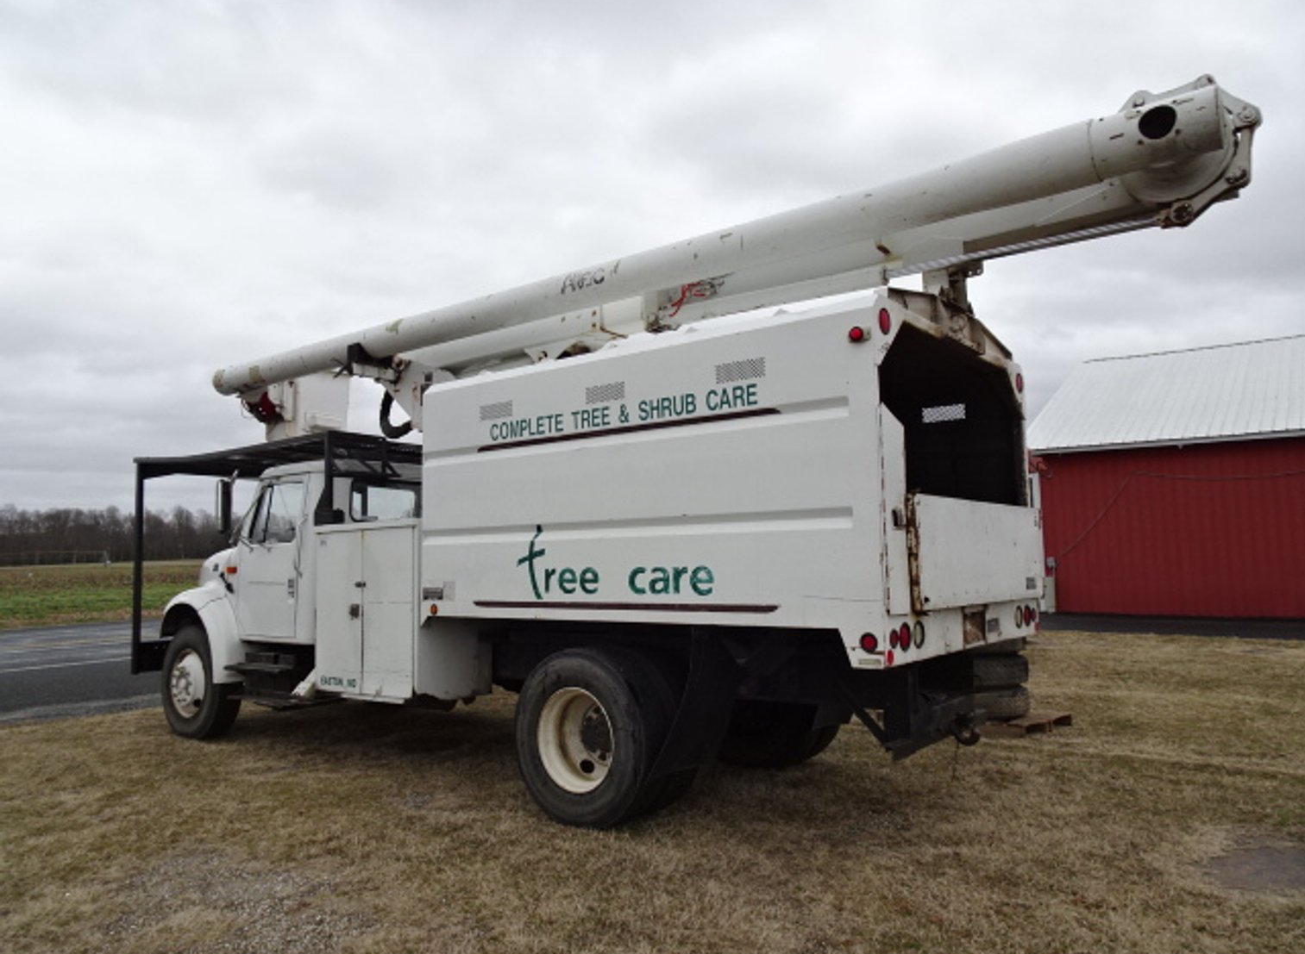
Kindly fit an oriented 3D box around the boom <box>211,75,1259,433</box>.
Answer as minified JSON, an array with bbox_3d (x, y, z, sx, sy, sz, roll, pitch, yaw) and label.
[{"bbox_3d":[-0.704,-1.064,7.043,9.170,0.970,1.100,-5,-7,37],"label":"boom"}]

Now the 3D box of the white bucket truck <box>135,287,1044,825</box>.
[{"bbox_3d":[-1.238,0.800,7.554,7.950,2.870,2.500,-5,-7,37],"label":"white bucket truck"}]

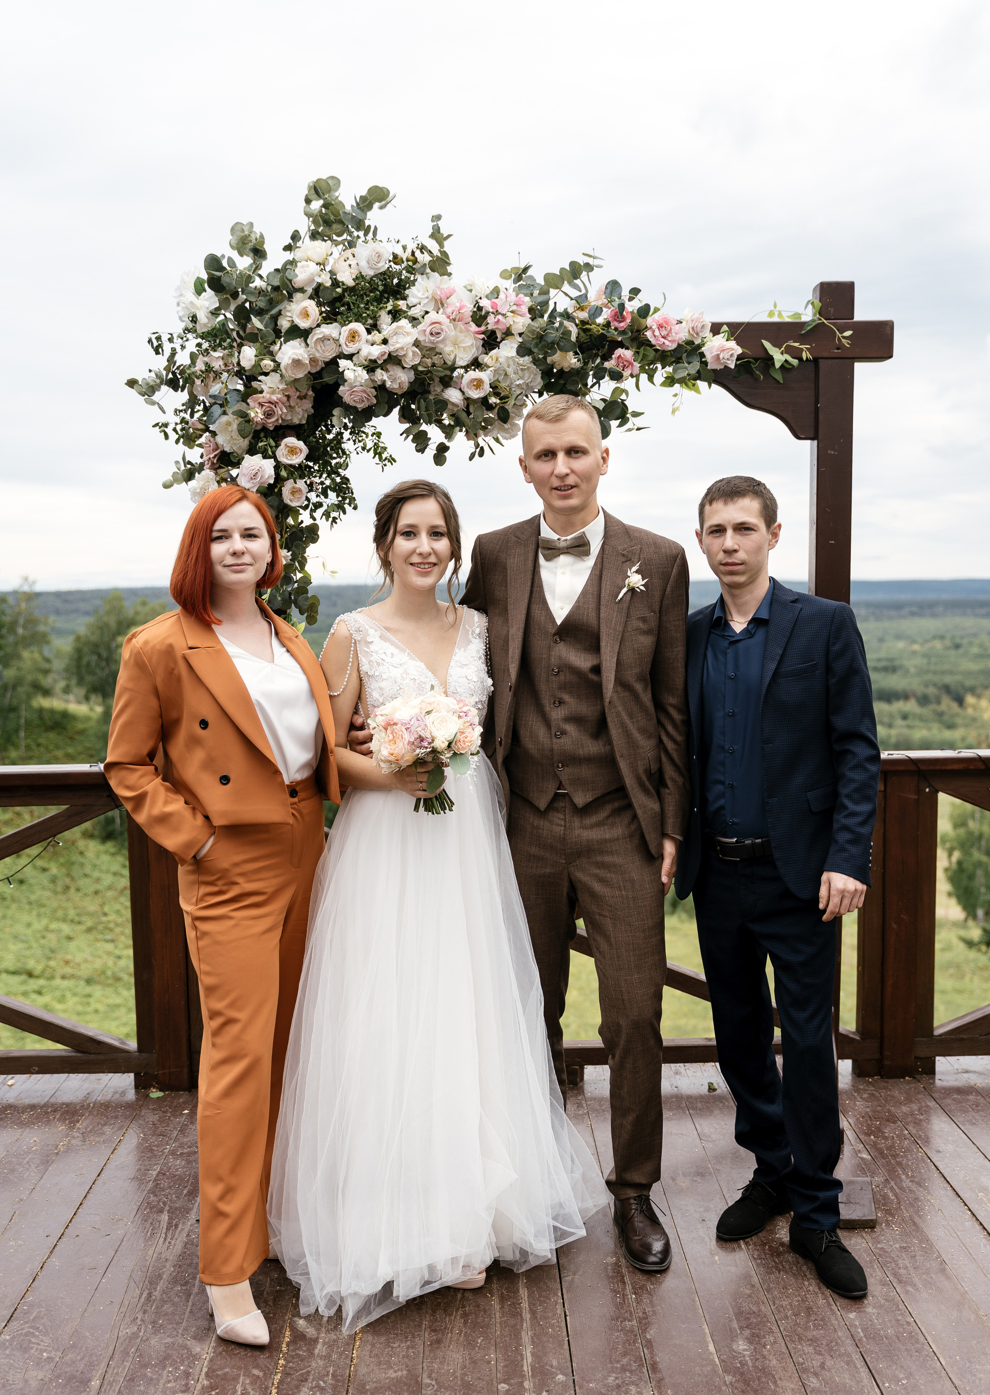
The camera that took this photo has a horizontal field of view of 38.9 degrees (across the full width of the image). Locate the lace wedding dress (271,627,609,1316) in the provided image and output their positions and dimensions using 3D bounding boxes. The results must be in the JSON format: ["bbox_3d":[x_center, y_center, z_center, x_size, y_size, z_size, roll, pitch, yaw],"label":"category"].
[{"bbox_3d":[-0.153,0.517,2.963,0.680,1.390,0.620,-3,5,-25],"label":"lace wedding dress"}]

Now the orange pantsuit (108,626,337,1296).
[{"bbox_3d":[-0.553,0.466,2.838,0.460,1.300,0.340,-4,6,-36],"label":"orange pantsuit"}]

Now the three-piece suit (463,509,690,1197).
[{"bbox_3d":[0.176,0.340,3.050,0.540,1.460,0.330,0,5,8],"label":"three-piece suit"}]

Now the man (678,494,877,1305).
[{"bbox_3d":[0.606,0.367,3.002,0.490,1.665,0.400,2,5,25],"label":"man"}]

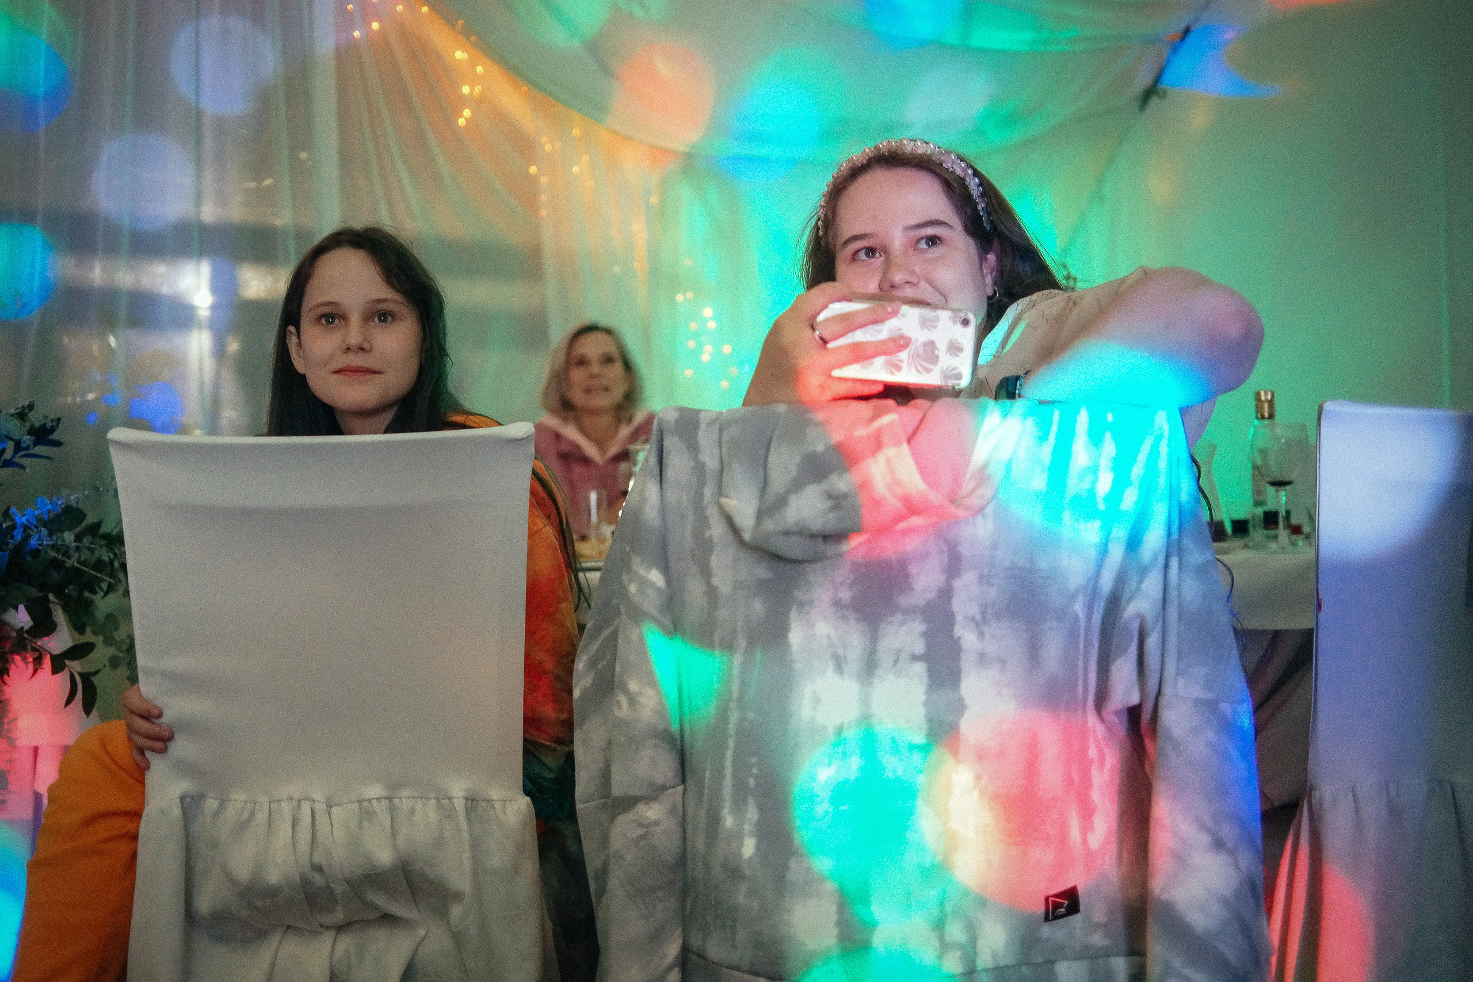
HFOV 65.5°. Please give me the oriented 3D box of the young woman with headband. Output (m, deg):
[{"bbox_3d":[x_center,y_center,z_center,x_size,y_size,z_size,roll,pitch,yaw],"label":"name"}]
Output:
[{"bbox_3d":[0.270,0.240,1.260,0.560,1.180,0.640,0,-1,12],"label":"young woman with headband"}]

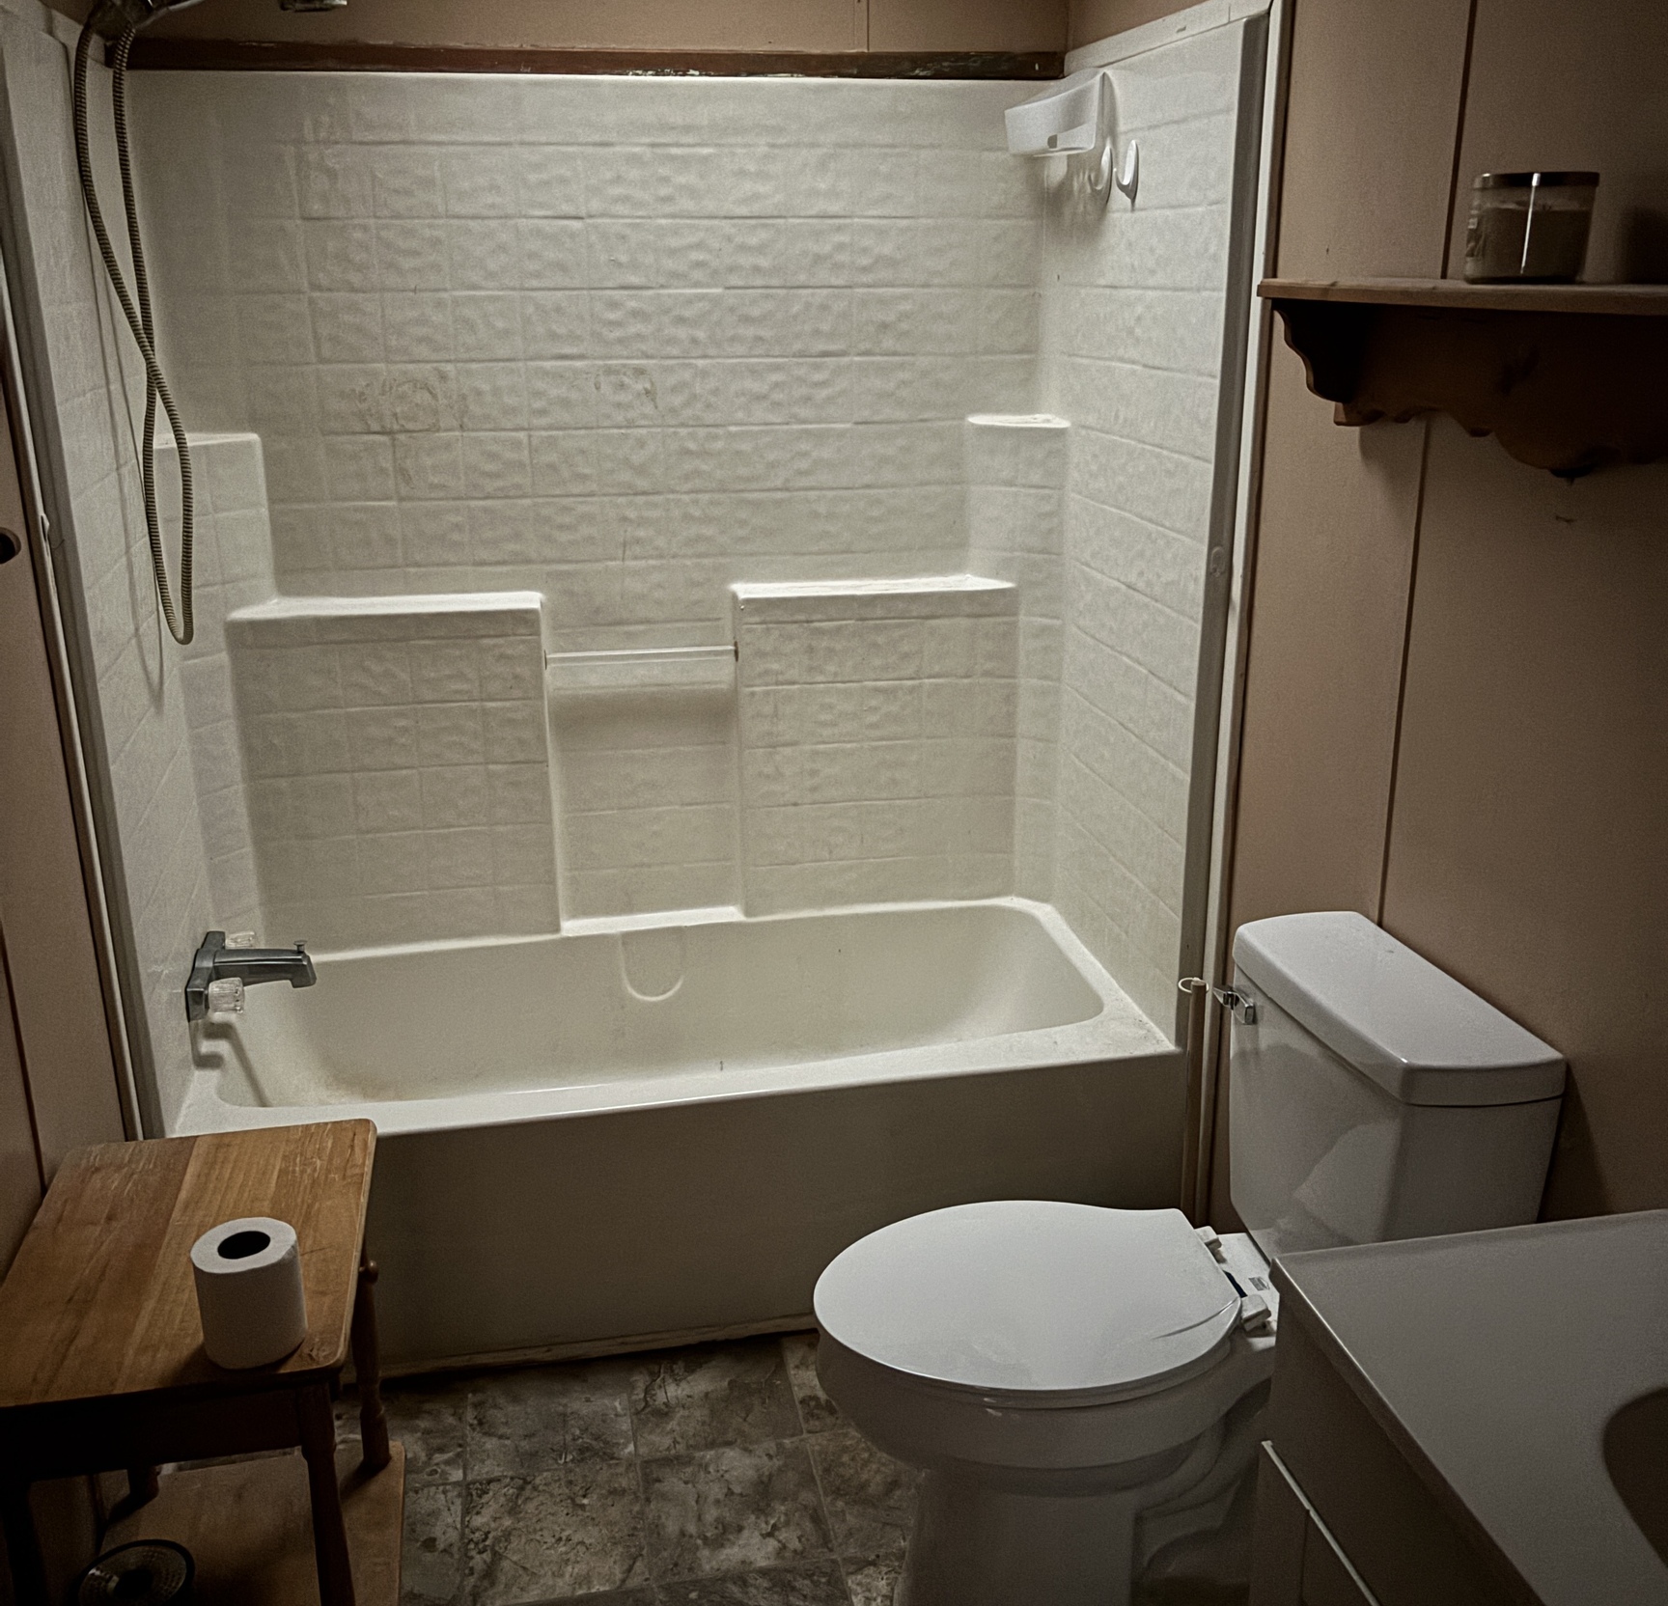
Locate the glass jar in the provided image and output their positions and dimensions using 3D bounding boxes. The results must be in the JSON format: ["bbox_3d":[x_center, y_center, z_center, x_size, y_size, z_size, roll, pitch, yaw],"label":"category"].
[{"bbox_3d":[0.628,-0.516,1.508,0.101,0.088,0.101,-1,16,0],"label":"glass jar"}]

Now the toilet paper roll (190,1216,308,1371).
[{"bbox_3d":[-0.544,0.457,1.557,0.095,0.101,0.095,-4,17,-10],"label":"toilet paper roll"}]

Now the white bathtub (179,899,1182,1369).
[{"bbox_3d":[-0.254,0.505,2.789,1.490,0.378,0.770,-4,17,-10],"label":"white bathtub"}]

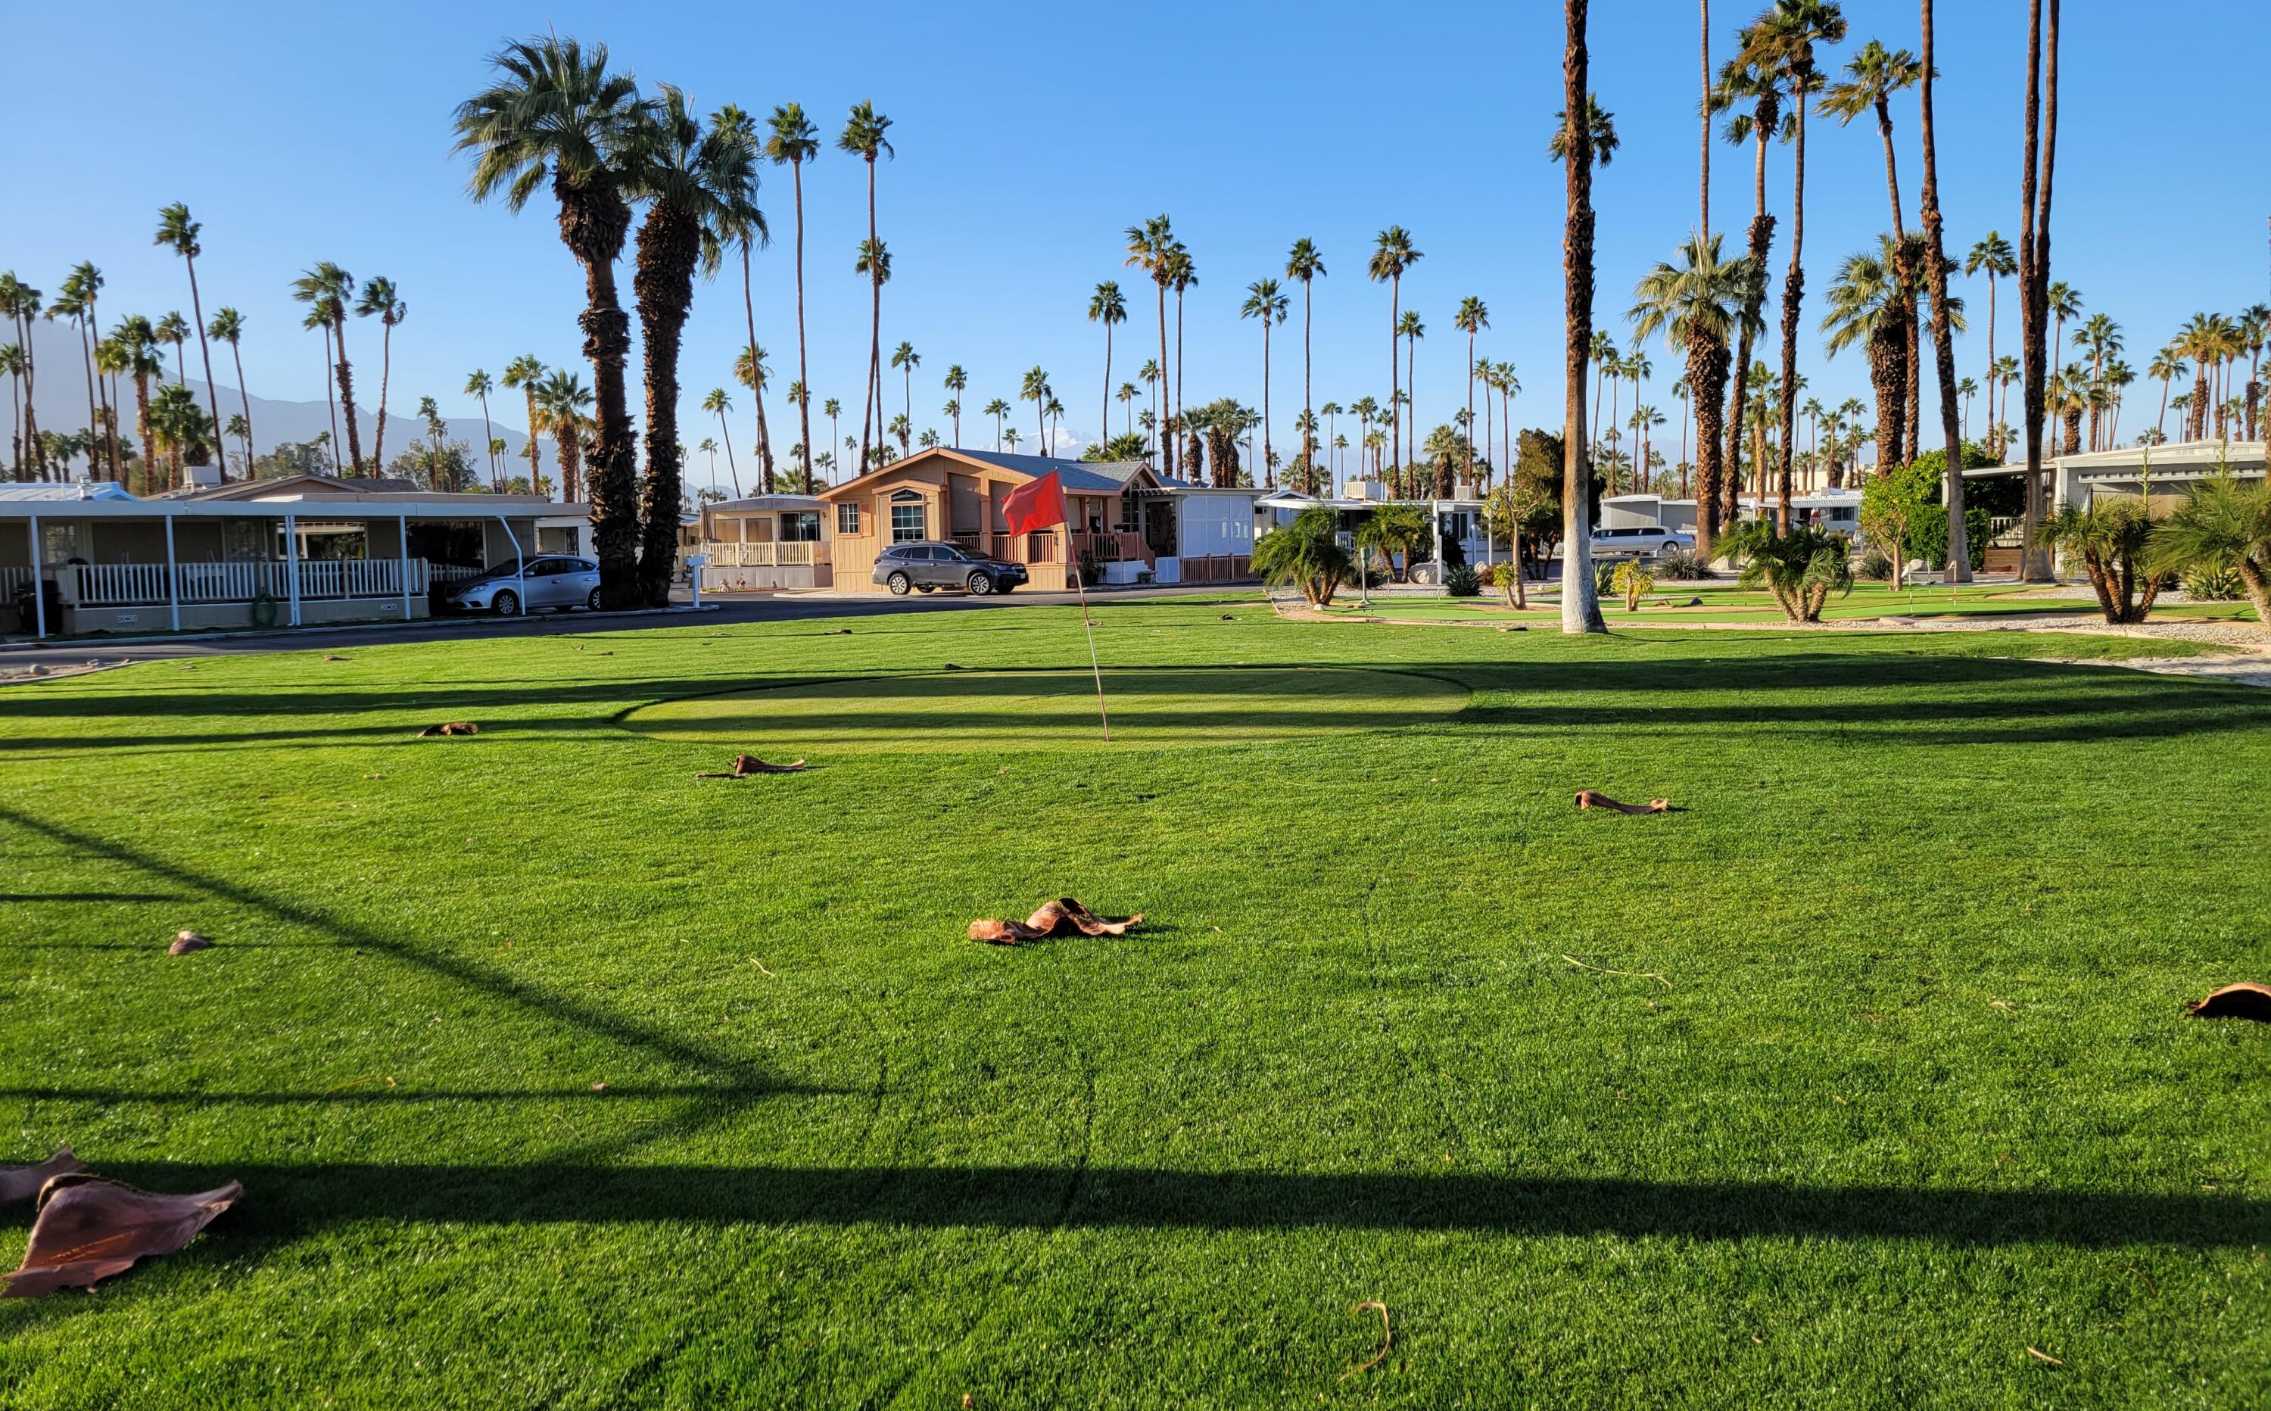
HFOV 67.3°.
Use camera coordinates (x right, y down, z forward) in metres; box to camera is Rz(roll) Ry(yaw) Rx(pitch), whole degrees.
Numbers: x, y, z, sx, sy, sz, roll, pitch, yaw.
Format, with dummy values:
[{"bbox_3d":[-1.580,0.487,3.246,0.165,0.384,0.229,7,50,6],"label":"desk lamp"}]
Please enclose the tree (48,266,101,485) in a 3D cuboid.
[{"bbox_3d":[-59.454,-15.439,95.963,2.800,17.568,2.800,-1,5,0],"label":"tree"}]

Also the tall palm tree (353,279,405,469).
[{"bbox_3d":[-46.869,-17.205,105.899,3.500,18.197,3.400,-3,6,-23],"label":"tall palm tree"}]

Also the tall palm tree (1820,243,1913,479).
[{"bbox_3d":[33.516,-13.400,75.332,5.700,14.336,5.700,1,6,24],"label":"tall palm tree"}]

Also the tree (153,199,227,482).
[{"bbox_3d":[-49.964,-16.276,91.332,3.270,20.610,2.700,-4,6,-28],"label":"tree"}]

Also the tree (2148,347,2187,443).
[{"bbox_3d":[85.006,-21.604,140.784,3.200,15.855,3.200,2,7,31],"label":"tree"}]

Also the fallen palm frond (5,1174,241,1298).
[{"bbox_3d":[-2.355,1.192,3.949,0.480,0.150,0.330,-4,6,-30],"label":"fallen palm frond"}]

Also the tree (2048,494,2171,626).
[{"bbox_3d":[15.757,-2.350,27.503,1.900,2.018,1.900,2,6,30],"label":"tree"}]

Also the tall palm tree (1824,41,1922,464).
[{"bbox_3d":[26.975,-14.628,62.316,3.770,18.990,3.800,1,6,23],"label":"tall palm tree"}]

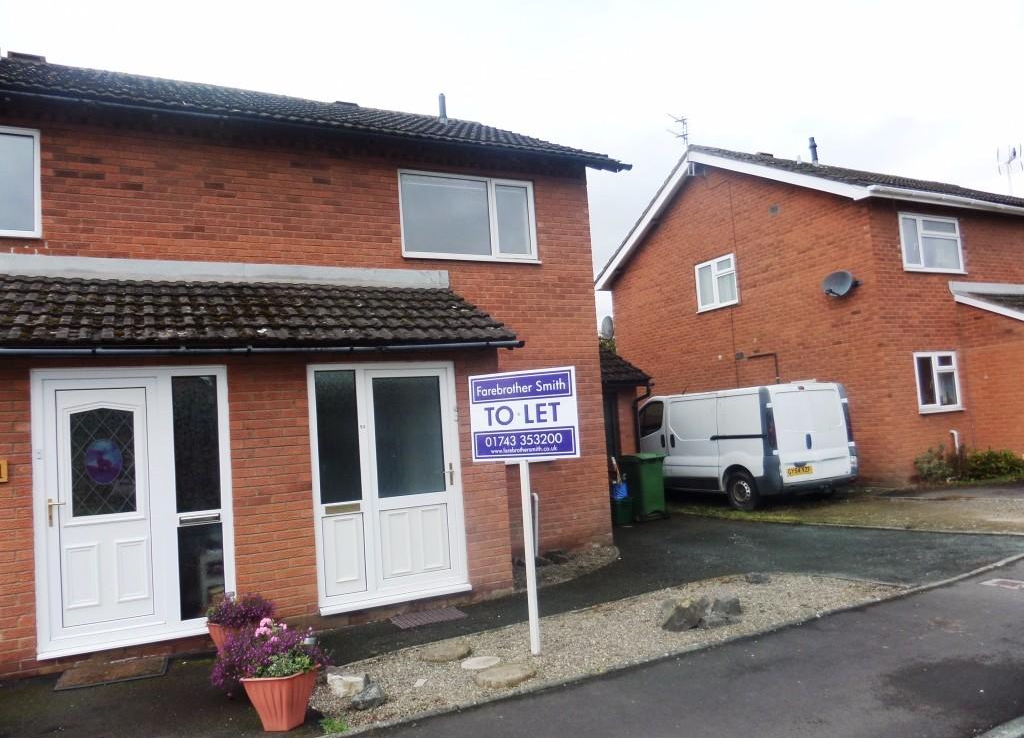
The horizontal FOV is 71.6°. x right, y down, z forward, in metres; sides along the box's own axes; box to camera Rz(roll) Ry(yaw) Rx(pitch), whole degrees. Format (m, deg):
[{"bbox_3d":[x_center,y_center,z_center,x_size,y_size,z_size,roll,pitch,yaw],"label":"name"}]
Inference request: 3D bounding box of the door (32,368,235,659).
[{"bbox_3d":[-2.798,1.011,5.327,1.309,2.048,0.100,-2,-4,-28],"label":"door"}]

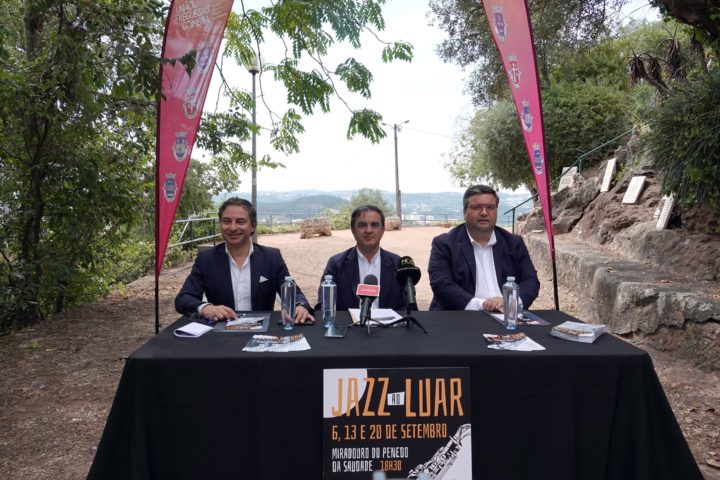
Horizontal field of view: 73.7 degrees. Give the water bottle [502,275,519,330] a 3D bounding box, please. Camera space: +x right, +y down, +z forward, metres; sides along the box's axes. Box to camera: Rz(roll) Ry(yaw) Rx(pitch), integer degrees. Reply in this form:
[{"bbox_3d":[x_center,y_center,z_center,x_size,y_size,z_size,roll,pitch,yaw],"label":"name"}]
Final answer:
[{"bbox_3d":[0.642,0.267,2.033,0.063,0.222,0.063,0,5,0],"label":"water bottle"}]

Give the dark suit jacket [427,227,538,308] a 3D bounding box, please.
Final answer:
[{"bbox_3d":[0.634,0.264,2.570,0.570,0.680,0.480,0,5,0],"label":"dark suit jacket"}]

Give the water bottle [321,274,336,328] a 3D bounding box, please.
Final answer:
[{"bbox_3d":[-0.134,0.263,2.052,0.063,0.222,0.063,0,5,0],"label":"water bottle"}]

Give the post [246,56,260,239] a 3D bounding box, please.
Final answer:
[{"bbox_3d":[-2.655,-2.155,12.065,0.340,4.879,0.340,0,5,0],"label":"post"}]

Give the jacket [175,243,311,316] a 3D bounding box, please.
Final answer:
[{"bbox_3d":[-0.572,0.310,2.453,0.640,0.620,0.470,0,5,-7],"label":"jacket"}]

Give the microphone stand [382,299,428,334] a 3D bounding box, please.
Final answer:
[{"bbox_3d":[0.195,0.321,2.048,0.190,0.108,0.180,0,5,0],"label":"microphone stand"}]

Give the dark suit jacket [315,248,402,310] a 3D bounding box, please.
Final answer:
[{"bbox_3d":[-0.002,0.334,2.796,0.520,0.600,0.400,0,5,-2],"label":"dark suit jacket"}]

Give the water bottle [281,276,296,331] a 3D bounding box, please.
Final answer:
[{"bbox_3d":[-0.301,0.265,2.018,0.063,0.222,0.063,0,5,0],"label":"water bottle"}]

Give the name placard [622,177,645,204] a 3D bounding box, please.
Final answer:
[{"bbox_3d":[4.715,-0.851,8.250,0.050,0.530,0.270,28,-6,-21],"label":"name placard"}]

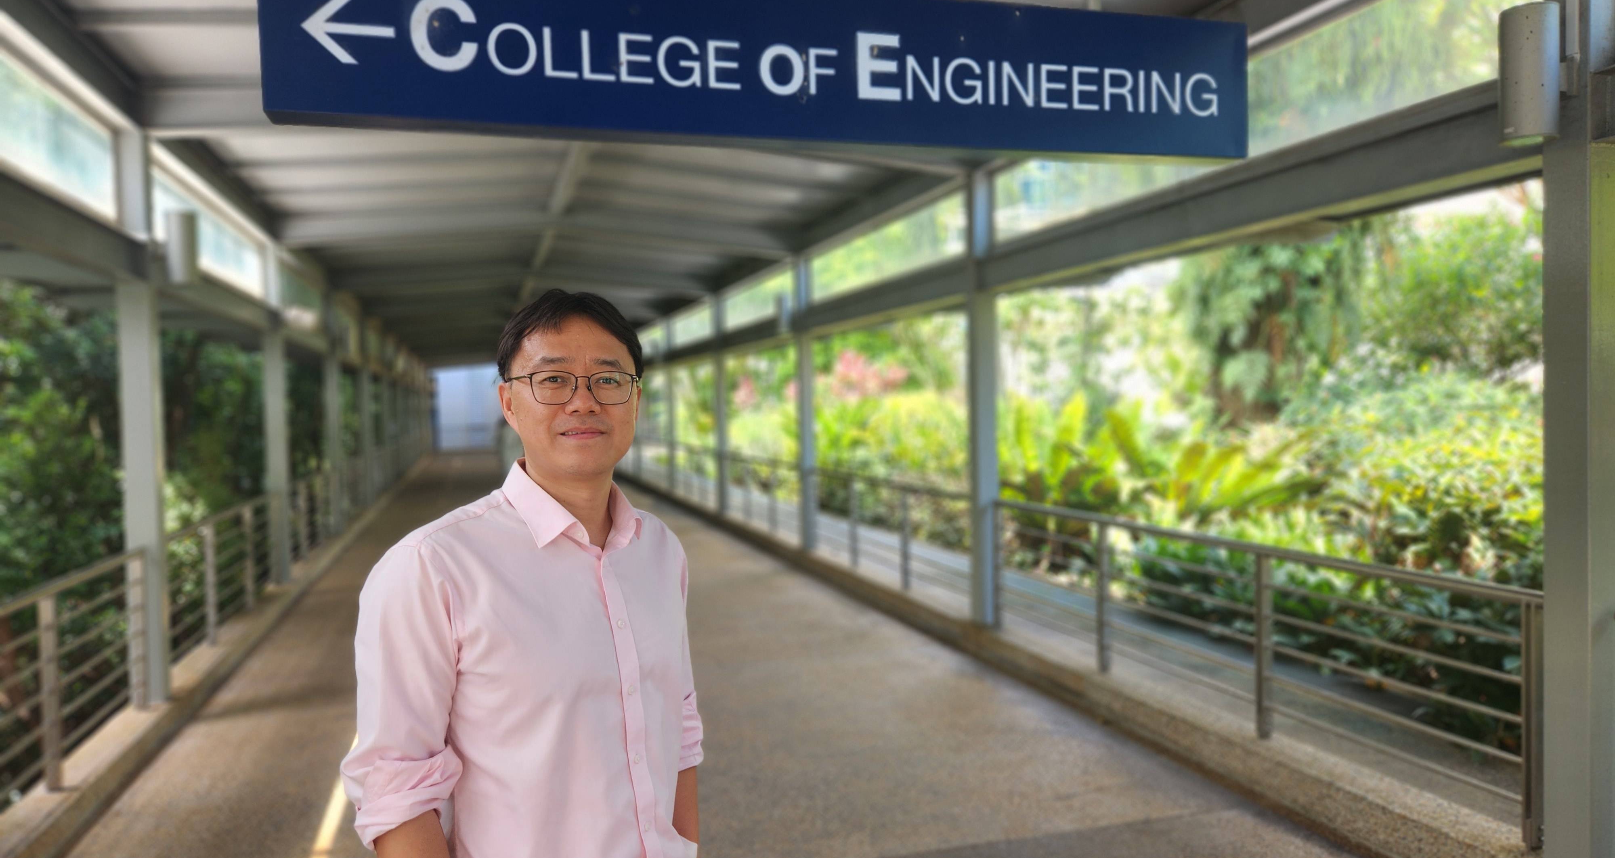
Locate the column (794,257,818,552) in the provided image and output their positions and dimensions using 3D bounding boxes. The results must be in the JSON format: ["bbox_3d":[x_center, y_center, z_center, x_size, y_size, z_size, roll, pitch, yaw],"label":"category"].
[{"bbox_3d":[-0.019,-0.246,10.057,0.129,2.739,0.130,-2,1,-17],"label":"column"}]

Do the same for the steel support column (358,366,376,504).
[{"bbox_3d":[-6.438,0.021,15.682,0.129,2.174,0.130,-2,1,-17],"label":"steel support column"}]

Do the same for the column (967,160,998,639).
[{"bbox_3d":[1.076,-0.181,6.530,0.129,2.739,0.130,-2,1,-17],"label":"column"}]

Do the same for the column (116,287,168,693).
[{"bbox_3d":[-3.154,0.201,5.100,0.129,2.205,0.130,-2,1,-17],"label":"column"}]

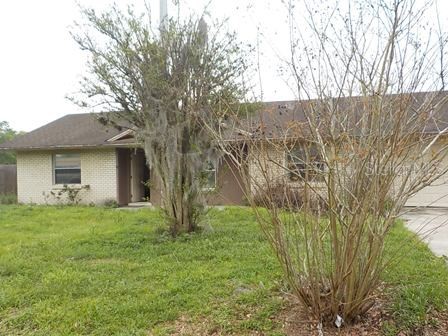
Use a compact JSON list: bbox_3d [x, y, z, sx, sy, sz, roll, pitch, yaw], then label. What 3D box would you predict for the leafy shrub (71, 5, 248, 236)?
[{"bbox_3d":[-1.460,-1.060,8.800,3.950,5.200,3.600,-1,0,0],"label":"leafy shrub"}]

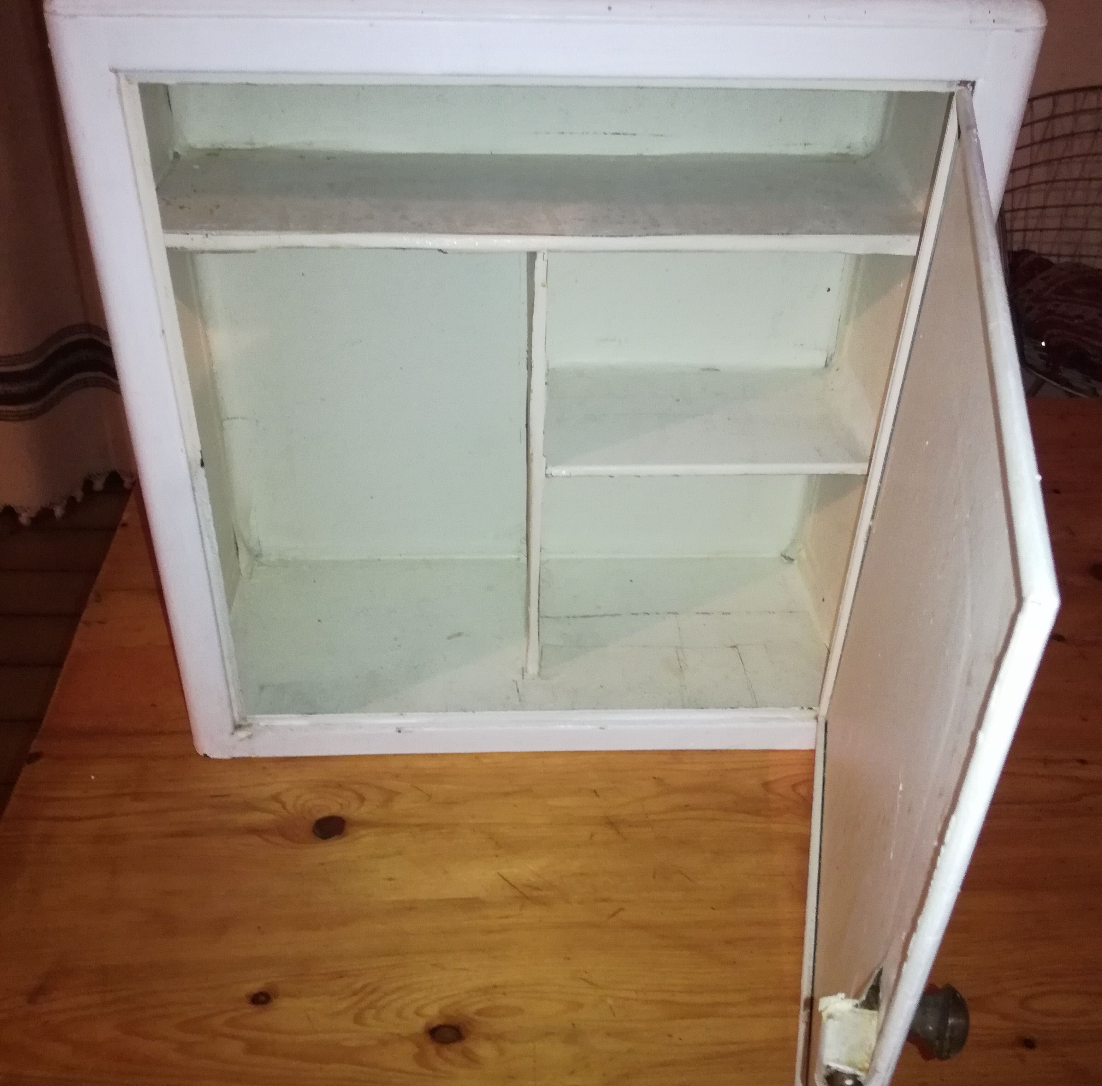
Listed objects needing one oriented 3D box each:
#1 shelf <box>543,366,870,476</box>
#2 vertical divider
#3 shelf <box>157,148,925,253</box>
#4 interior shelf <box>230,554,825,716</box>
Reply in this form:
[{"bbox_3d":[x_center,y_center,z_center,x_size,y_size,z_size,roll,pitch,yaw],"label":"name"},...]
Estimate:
[{"bbox_3d":[0.103,-0.088,0.811,0.225,0.008,0.139,-1,36,-3],"label":"shelf"},{"bbox_3d":[-0.013,-0.077,0.808,0.008,0.326,0.144,-1,36,-3],"label":"vertical divider"},{"bbox_3d":[-0.009,-0.213,0.709,0.459,0.011,0.147,-1,36,-3],"label":"shelf"},{"bbox_3d":[-0.017,0.072,0.891,0.459,0.013,0.182,-1,36,-3],"label":"interior shelf"}]

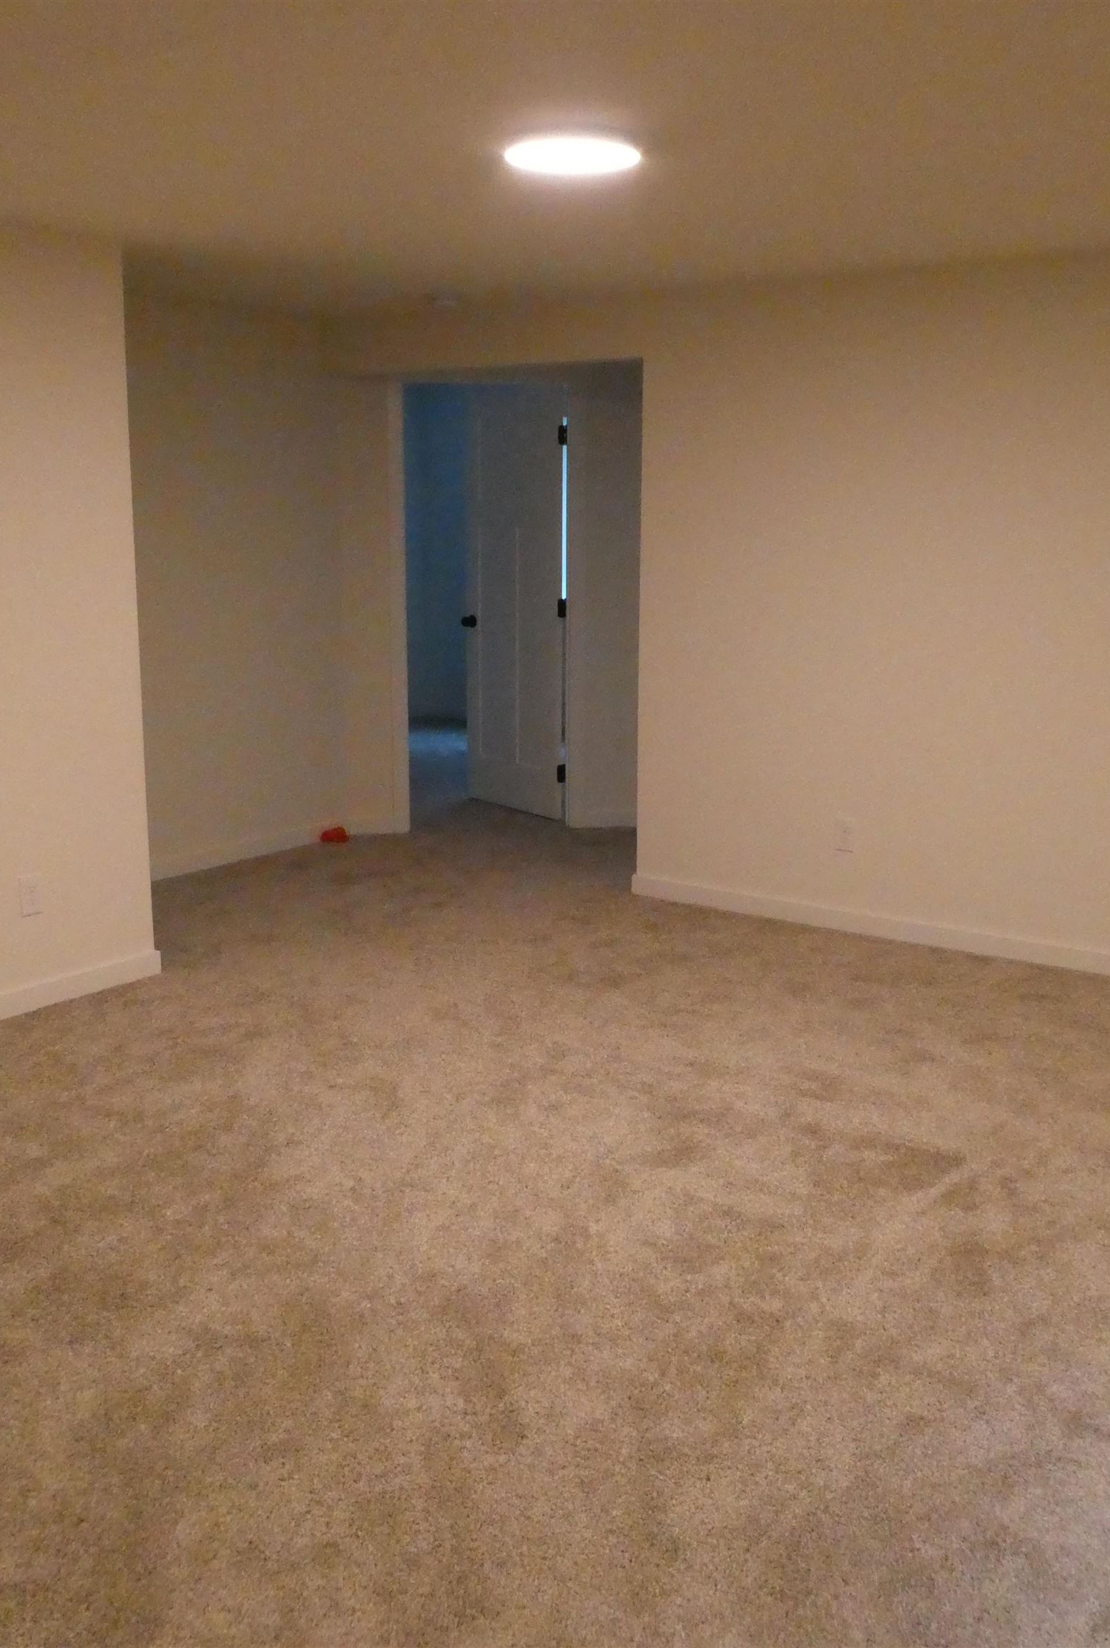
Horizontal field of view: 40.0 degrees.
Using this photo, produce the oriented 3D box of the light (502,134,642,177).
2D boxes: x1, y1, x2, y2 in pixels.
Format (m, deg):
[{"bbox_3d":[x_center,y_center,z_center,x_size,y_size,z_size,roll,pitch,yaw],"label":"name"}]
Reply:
[{"bbox_3d":[0.041,-1.512,3.429,0.315,0.025,0.315,0,11,0],"label":"light"}]

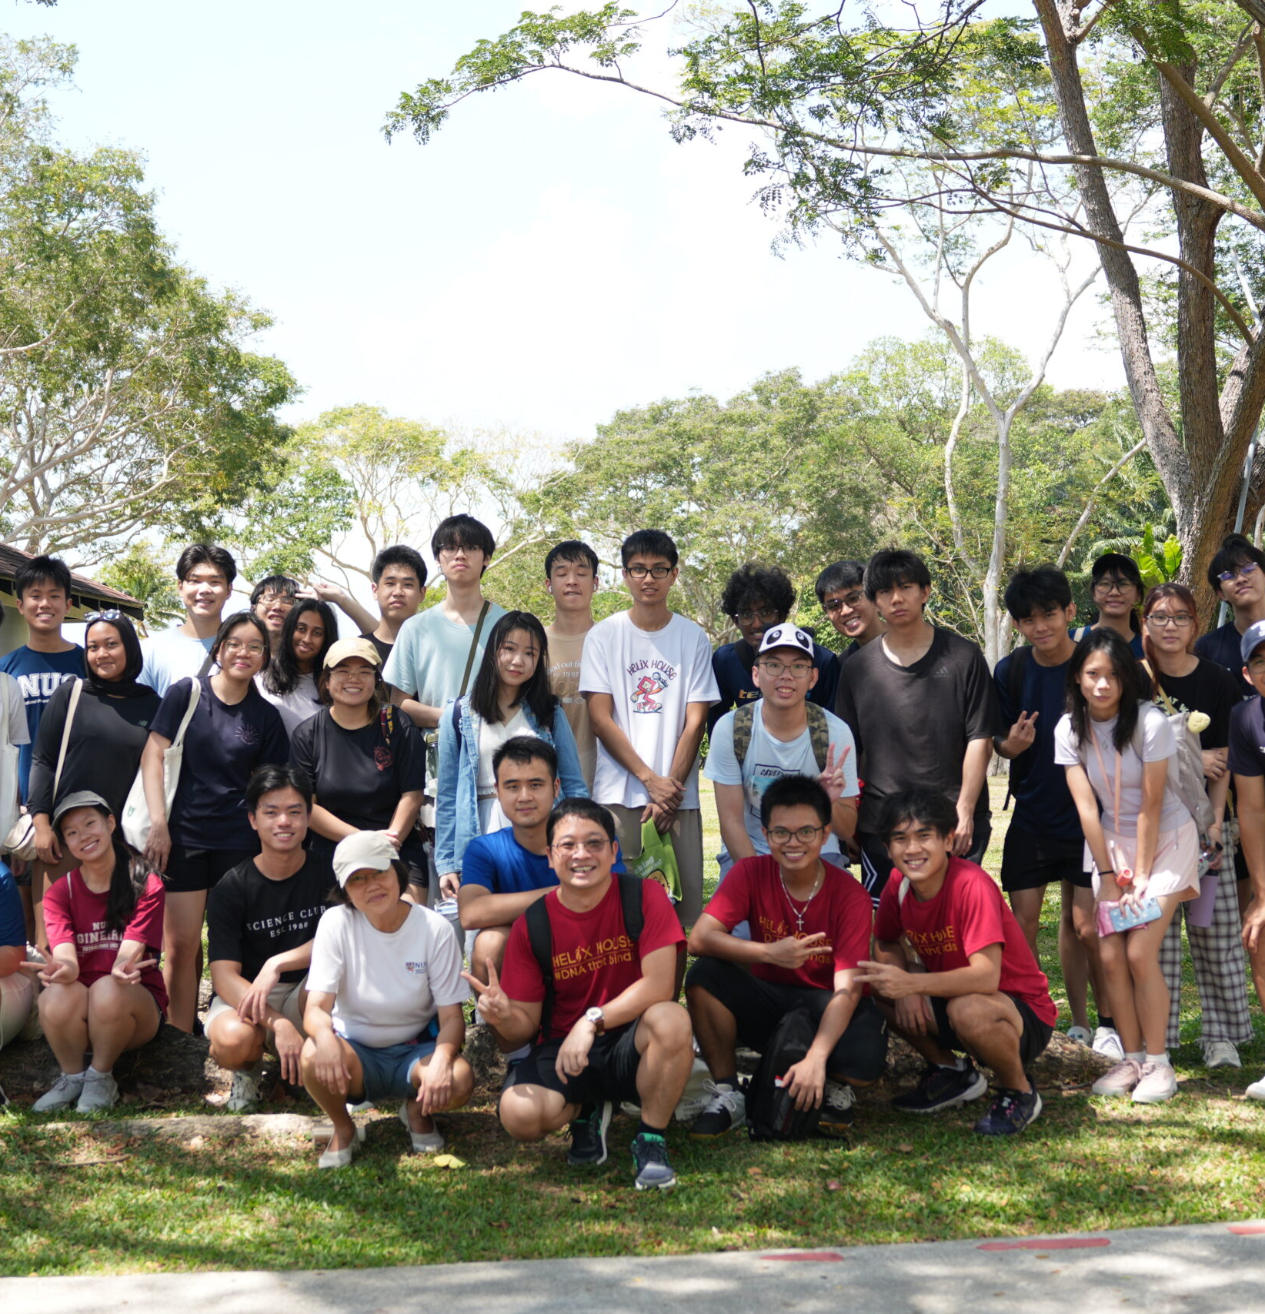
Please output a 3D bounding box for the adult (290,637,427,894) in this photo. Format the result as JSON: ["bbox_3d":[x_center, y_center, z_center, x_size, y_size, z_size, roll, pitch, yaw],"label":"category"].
[{"bbox_3d":[-0.909,0.646,7.650,0.460,1.420,0.460,-1,-2,-9],"label":"adult"}]

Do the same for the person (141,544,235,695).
[{"bbox_3d":[-1.529,0.491,8.168,0.490,1.780,0.320,-1,-2,-16],"label":"person"}]

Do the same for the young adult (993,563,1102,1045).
[{"bbox_3d":[1.462,0.530,7.869,0.470,1.690,0.360,-2,-2,5],"label":"young adult"}]

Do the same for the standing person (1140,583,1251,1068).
[{"bbox_3d":[1.829,0.556,7.471,0.410,1.600,0.320,-2,-2,19],"label":"standing person"}]

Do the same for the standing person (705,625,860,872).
[{"bbox_3d":[0.457,0.625,6.923,0.500,1.460,0.520,-2,-2,9],"label":"standing person"}]

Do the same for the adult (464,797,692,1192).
[{"bbox_3d":[-0.148,0.862,6.062,0.600,0.980,0.750,-1,-2,-2],"label":"adult"}]

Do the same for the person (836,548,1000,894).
[{"bbox_3d":[0.936,0.513,7.418,0.530,1.730,0.320,-2,-2,15],"label":"person"}]

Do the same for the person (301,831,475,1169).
[{"bbox_3d":[-0.685,0.934,6.450,0.500,0.885,0.660,-1,-2,-5],"label":"person"}]

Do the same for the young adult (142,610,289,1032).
[{"bbox_3d":[-1.460,0.583,8.000,0.480,1.480,0.420,-1,-2,-12],"label":"young adult"}]

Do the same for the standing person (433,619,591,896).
[{"bbox_3d":[-0.382,0.637,7.172,0.470,1.560,0.330,-2,-2,2],"label":"standing person"}]

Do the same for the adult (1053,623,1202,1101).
[{"bbox_3d":[1.534,0.625,7.100,0.440,1.460,0.480,-2,-2,19],"label":"adult"}]

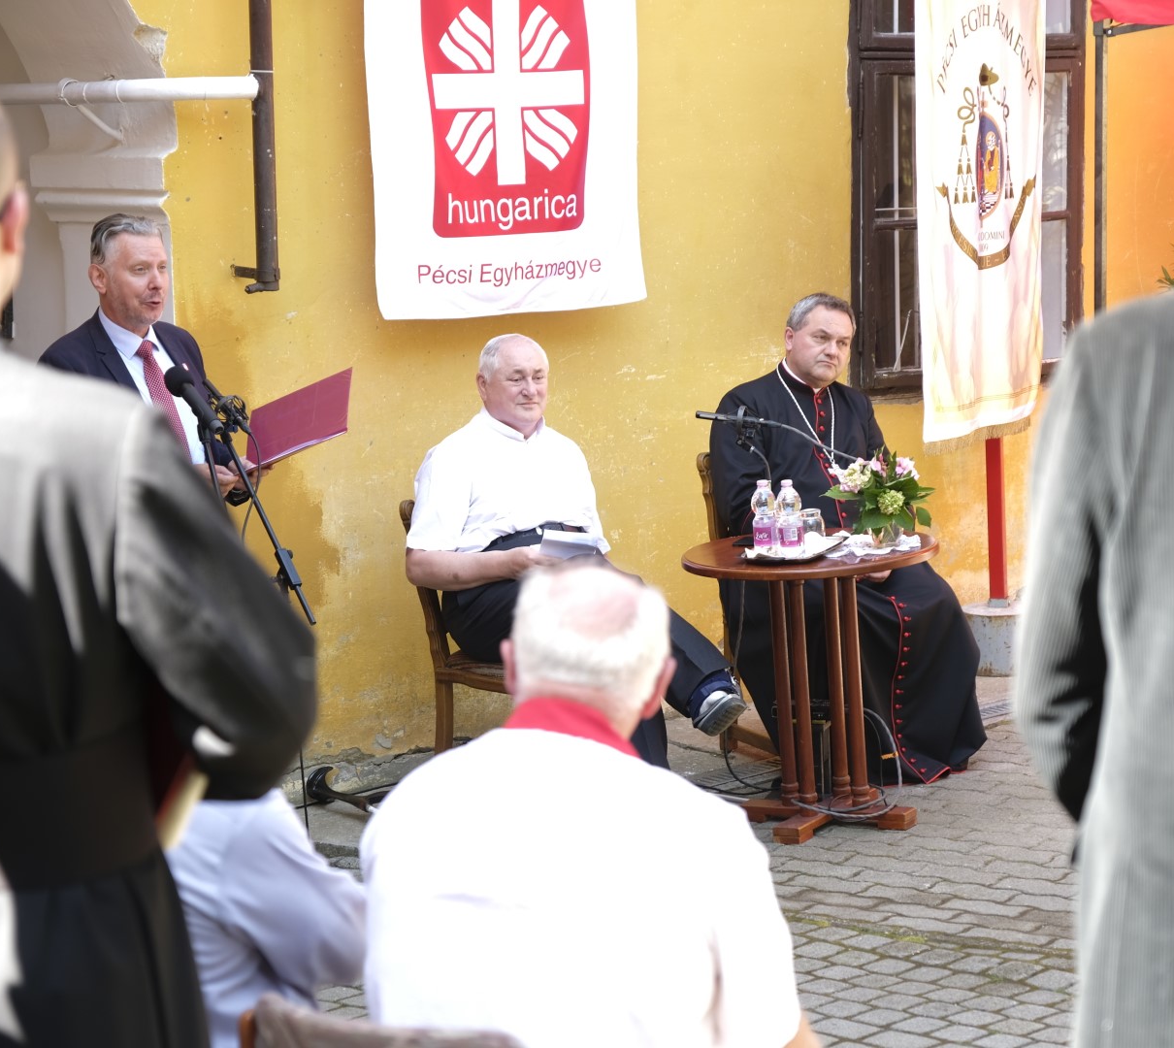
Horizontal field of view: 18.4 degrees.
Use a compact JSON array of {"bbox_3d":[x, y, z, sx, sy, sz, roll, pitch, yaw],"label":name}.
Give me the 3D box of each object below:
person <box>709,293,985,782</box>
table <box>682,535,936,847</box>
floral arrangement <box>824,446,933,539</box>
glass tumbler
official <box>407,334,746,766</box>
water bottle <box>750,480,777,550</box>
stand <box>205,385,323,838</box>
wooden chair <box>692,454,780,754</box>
[{"bbox_3d":[0.709,0.029,10.358,0.640,1.320,0.880,-9,11,-38],"label":"person"},{"bbox_3d":[0.625,0.438,9.727,0.695,0.740,0.695,-4,9,1],"label":"table"},{"bbox_3d":[0.781,-0.077,9.704,0.295,0.262,0.270,-4,9,0],"label":"floral arrangement"},{"bbox_3d":[0.614,-0.001,9.857,0.072,0.085,0.072,-4,9,1],"label":"glass tumbler"},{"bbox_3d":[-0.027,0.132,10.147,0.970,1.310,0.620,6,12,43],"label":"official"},{"bbox_3d":[0.469,-0.029,9.711,0.068,0.192,0.068,-4,9,0],"label":"water bottle"},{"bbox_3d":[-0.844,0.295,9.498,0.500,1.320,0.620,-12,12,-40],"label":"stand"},{"bbox_3d":[0.689,0.218,10.574,0.500,0.930,0.560,-8,11,-32],"label":"wooden chair"}]

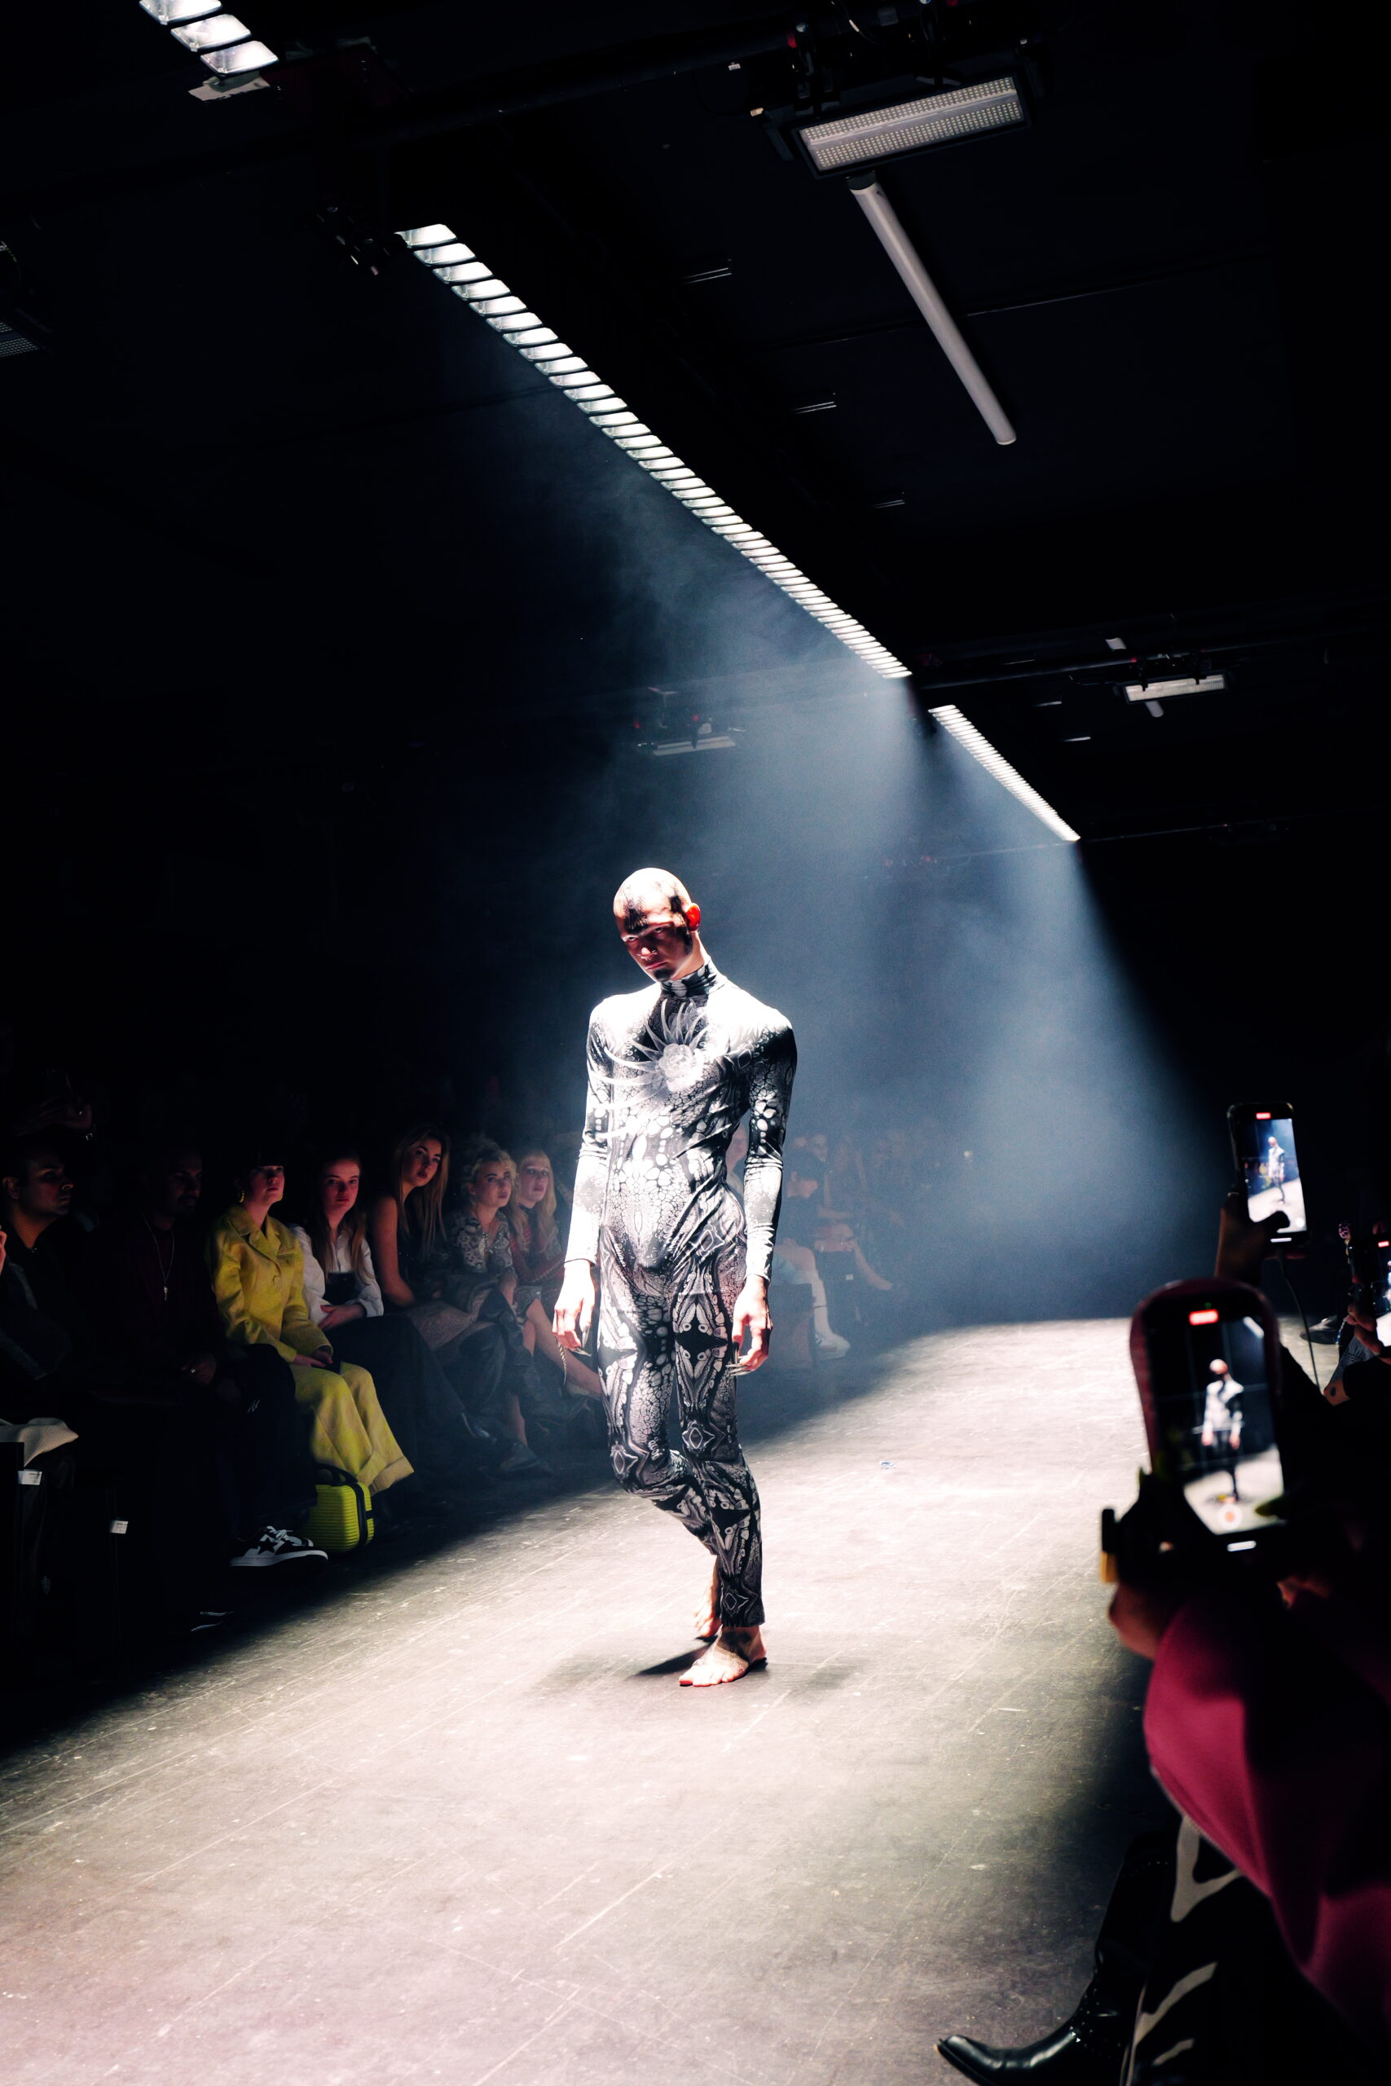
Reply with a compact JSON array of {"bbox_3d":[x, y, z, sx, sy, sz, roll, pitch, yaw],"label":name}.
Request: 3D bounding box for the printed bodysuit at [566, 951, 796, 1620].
[{"bbox_3d":[-0.007,0.583,4.696,0.550,1.530,0.450,-5,-4,19],"label":"printed bodysuit"}]

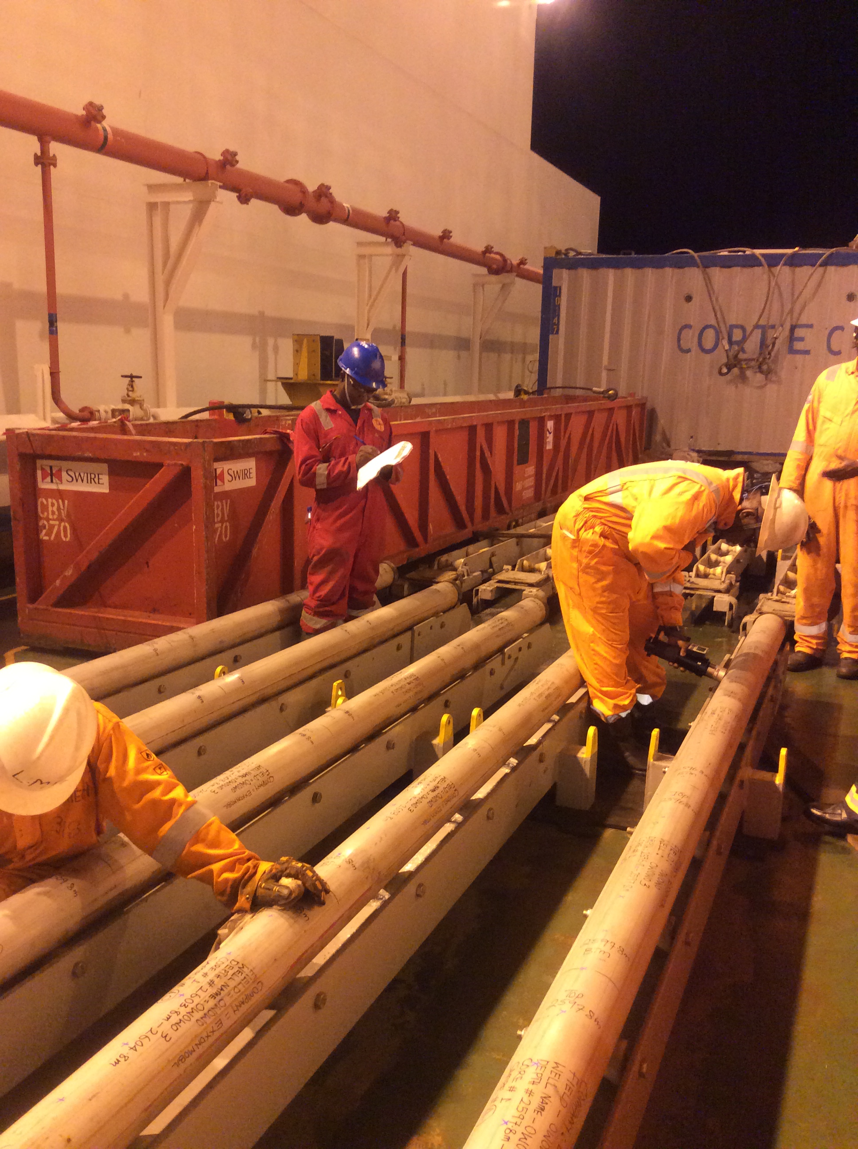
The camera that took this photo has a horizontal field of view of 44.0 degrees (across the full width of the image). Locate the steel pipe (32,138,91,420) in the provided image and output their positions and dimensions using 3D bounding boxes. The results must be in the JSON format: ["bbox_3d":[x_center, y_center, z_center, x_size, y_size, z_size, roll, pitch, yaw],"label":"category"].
[{"bbox_3d":[-2.659,-2.130,7.790,0.155,1.981,0.479,6,12,21],"label":"steel pipe"}]

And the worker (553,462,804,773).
[{"bbox_3d":[0.949,0.146,4.070,0.950,1.150,0.560,6,12,22],"label":"worker"}]

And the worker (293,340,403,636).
[{"bbox_3d":[-0.386,-0.323,5.100,0.510,1.620,0.420,-8,15,-40],"label":"worker"}]

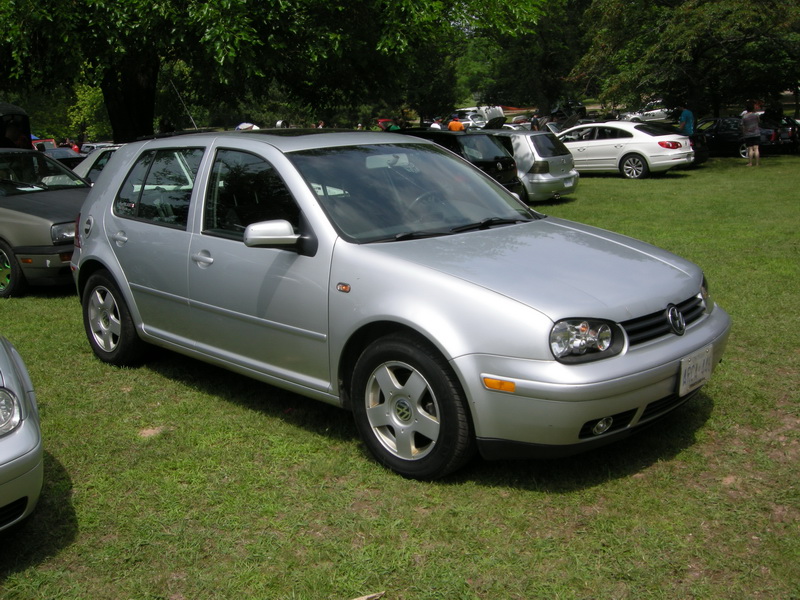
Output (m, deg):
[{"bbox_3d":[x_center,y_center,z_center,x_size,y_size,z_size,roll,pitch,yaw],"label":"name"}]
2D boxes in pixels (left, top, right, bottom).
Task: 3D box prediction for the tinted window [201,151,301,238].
[{"bbox_3d":[-0.700,-0.508,4.020,0.900,0.450,0.070,11,-8,42],"label":"tinted window"}]

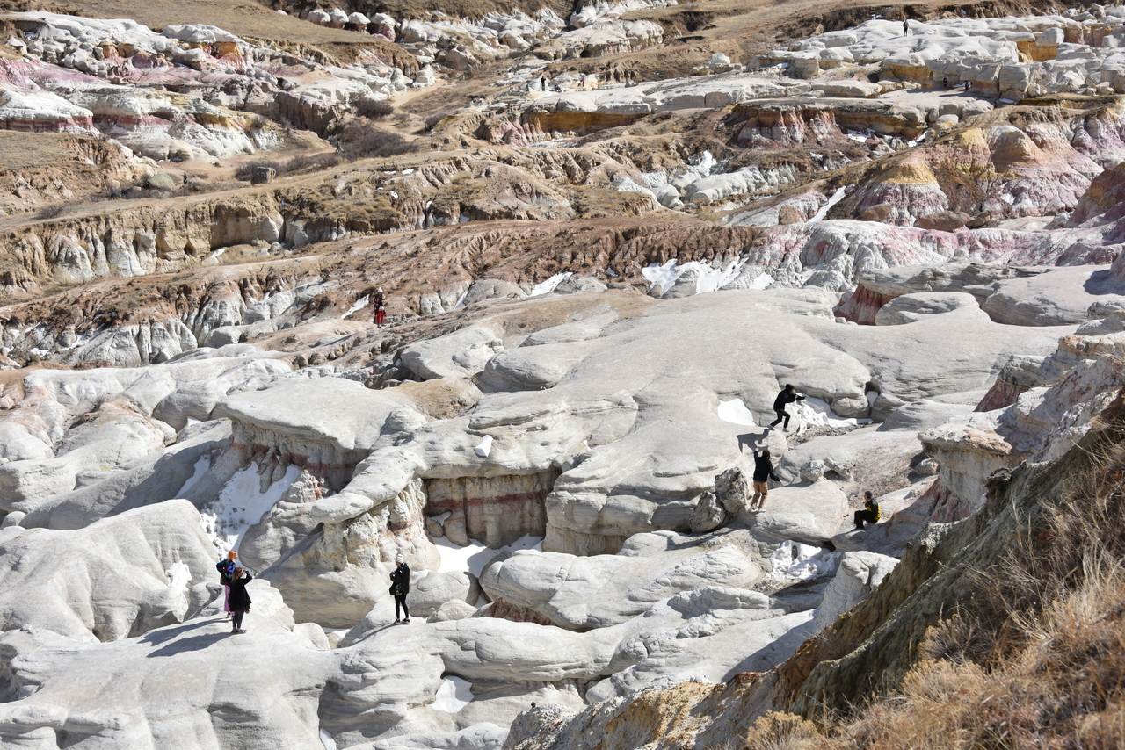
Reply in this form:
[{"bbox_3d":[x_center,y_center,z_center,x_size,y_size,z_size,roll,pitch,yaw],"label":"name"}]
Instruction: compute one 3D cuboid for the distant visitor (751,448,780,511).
[{"bbox_3d":[5.336,2.766,46.000,0.740,1.719,0.500,5,14,22],"label":"distant visitor"}]

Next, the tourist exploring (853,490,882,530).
[{"bbox_3d":[8.015,3.567,46.000,0.720,1.091,0.520,-2,13,-8],"label":"tourist exploring"}]

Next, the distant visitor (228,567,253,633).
[{"bbox_3d":[-7.445,5.219,40.400,0.560,1.620,0.500,2,13,8],"label":"distant visitor"}]

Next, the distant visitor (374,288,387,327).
[{"bbox_3d":[-7.606,-2.804,73.000,0.520,1.678,0.400,-1,13,-6],"label":"distant visitor"}]

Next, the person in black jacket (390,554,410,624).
[{"bbox_3d":[-3.723,4.950,40.400,0.450,1.714,0.500,-3,13,-11],"label":"person in black jacket"}]

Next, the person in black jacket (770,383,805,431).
[{"bbox_3d":[6.915,1.017,54.000,1.080,1.509,0.580,1,13,6],"label":"person in black jacket"}]

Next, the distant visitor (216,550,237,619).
[{"bbox_3d":[-7.844,4.916,41.000,0.400,1.684,0.500,5,14,21],"label":"distant visitor"}]

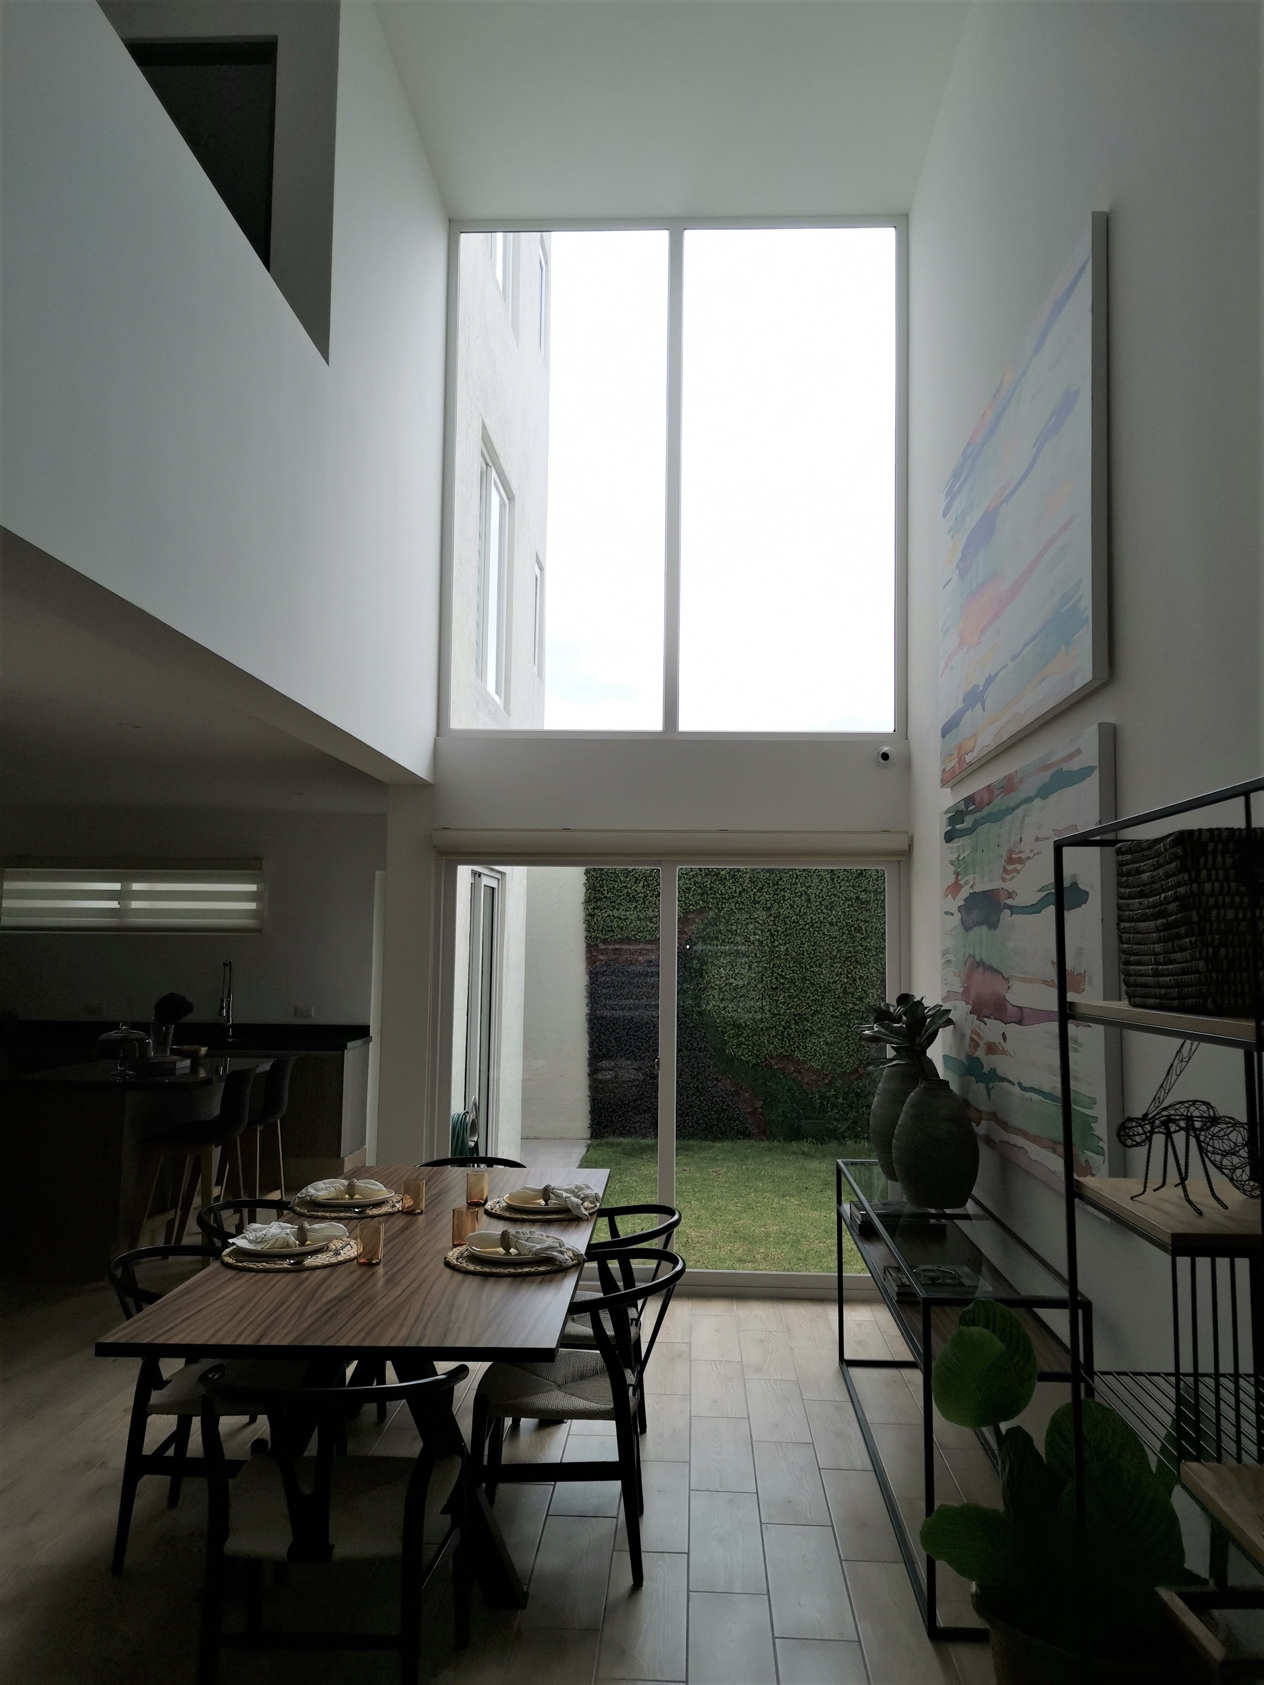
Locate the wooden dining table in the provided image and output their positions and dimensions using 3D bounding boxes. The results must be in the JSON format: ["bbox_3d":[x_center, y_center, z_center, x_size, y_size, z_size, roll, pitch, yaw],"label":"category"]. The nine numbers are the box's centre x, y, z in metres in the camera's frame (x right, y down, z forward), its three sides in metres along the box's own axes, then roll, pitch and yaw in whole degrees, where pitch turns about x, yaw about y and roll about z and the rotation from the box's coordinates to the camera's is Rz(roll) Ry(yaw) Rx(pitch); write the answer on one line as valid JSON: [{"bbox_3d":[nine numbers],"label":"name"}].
[{"bbox_3d":[-0.645,1.589,3.904,1.020,0.750,2.206,1,-4,2],"label":"wooden dining table"}]

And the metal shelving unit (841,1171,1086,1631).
[{"bbox_3d":[0.953,1.578,4.003,0.400,0.786,1.985,1,-5,3],"label":"metal shelving unit"}]

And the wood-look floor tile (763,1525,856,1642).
[{"bbox_3d":[0.454,1.932,3.316,0.200,0.012,0.592,0,-4,3],"label":"wood-look floor tile"}]

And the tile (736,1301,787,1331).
[{"bbox_3d":[0.568,2.107,5.634,0.200,0.012,0.484,0,-4,3],"label":"tile"}]

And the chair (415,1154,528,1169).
[{"bbox_3d":[-0.681,1.659,4.941,0.550,0.760,0.520,1,-4,3],"label":"chair"}]

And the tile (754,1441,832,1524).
[{"bbox_3d":[0.481,1.961,3.882,0.200,0.010,0.600,1,-5,3],"label":"tile"}]

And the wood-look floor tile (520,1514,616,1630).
[{"bbox_3d":[-0.156,1.908,3.317,0.200,0.010,0.600,1,-5,3],"label":"wood-look floor tile"}]

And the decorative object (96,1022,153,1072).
[{"bbox_3d":[-2.719,1.097,6.780,0.300,0.270,0.300,1,-4,3],"label":"decorative object"}]

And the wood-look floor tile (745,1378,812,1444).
[{"bbox_3d":[0.510,2.009,4.477,0.200,0.010,0.600,1,-5,3],"label":"wood-look floor tile"}]

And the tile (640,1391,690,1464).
[{"bbox_3d":[0.096,2.003,4.330,0.200,0.012,0.592,0,-4,3],"label":"tile"}]

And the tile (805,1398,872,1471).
[{"bbox_3d":[0.719,2.034,4.346,0.200,0.010,0.595,1,-4,3],"label":"tile"}]

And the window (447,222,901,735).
[{"bbox_3d":[0.200,-1.816,6.232,2.264,2.615,0.080,0,-4,3],"label":"window"}]

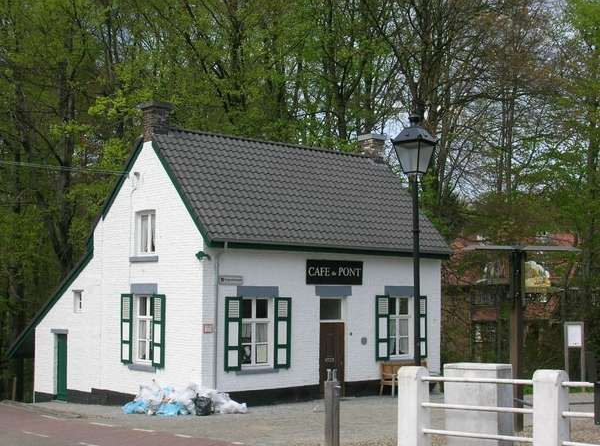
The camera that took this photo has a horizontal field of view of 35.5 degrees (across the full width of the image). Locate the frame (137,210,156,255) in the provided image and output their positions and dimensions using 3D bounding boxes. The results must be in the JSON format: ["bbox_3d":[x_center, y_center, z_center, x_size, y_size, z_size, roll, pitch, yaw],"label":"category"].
[{"bbox_3d":[-4.101,0.300,25.397,0.140,1.200,1.010,4,-6,-40],"label":"frame"}]

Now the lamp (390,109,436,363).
[{"bbox_3d":[1.624,0.841,12.829,0.470,4.700,0.470,-5,-6,43],"label":"lamp"}]

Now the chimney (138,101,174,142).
[{"bbox_3d":[-3.929,-2.724,25.696,0.680,1.120,0.700,4,-6,-40],"label":"chimney"}]

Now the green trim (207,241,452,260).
[{"bbox_3d":[1.157,0.783,25.933,9.060,0.170,0.200,4,-6,-40],"label":"green trim"}]

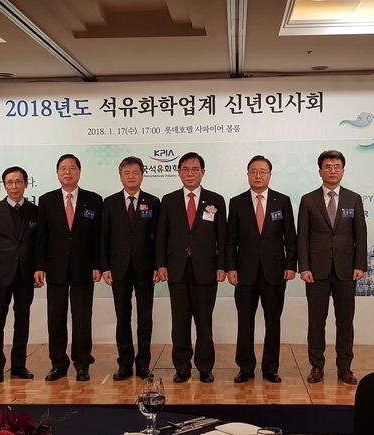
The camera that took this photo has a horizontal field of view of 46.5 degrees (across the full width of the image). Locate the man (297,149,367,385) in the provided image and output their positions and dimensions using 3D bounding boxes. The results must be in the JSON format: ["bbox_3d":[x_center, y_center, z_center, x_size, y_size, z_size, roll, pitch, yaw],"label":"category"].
[{"bbox_3d":[1.118,0.357,3.337,0.531,1.739,0.330,0,3,14],"label":"man"}]

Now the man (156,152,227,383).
[{"bbox_3d":[0.036,0.368,3.385,0.523,1.736,0.330,-1,3,0],"label":"man"}]

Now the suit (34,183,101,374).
[{"bbox_3d":[-0.933,0.477,3.452,0.526,1.432,0.290,-1,3,-12],"label":"suit"}]

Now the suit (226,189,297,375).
[{"bbox_3d":[0.584,0.486,3.393,0.521,1.427,0.290,0,3,7],"label":"suit"}]

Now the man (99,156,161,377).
[{"bbox_3d":[-0.444,0.380,3.448,0.466,1.717,0.330,-1,3,-6],"label":"man"}]

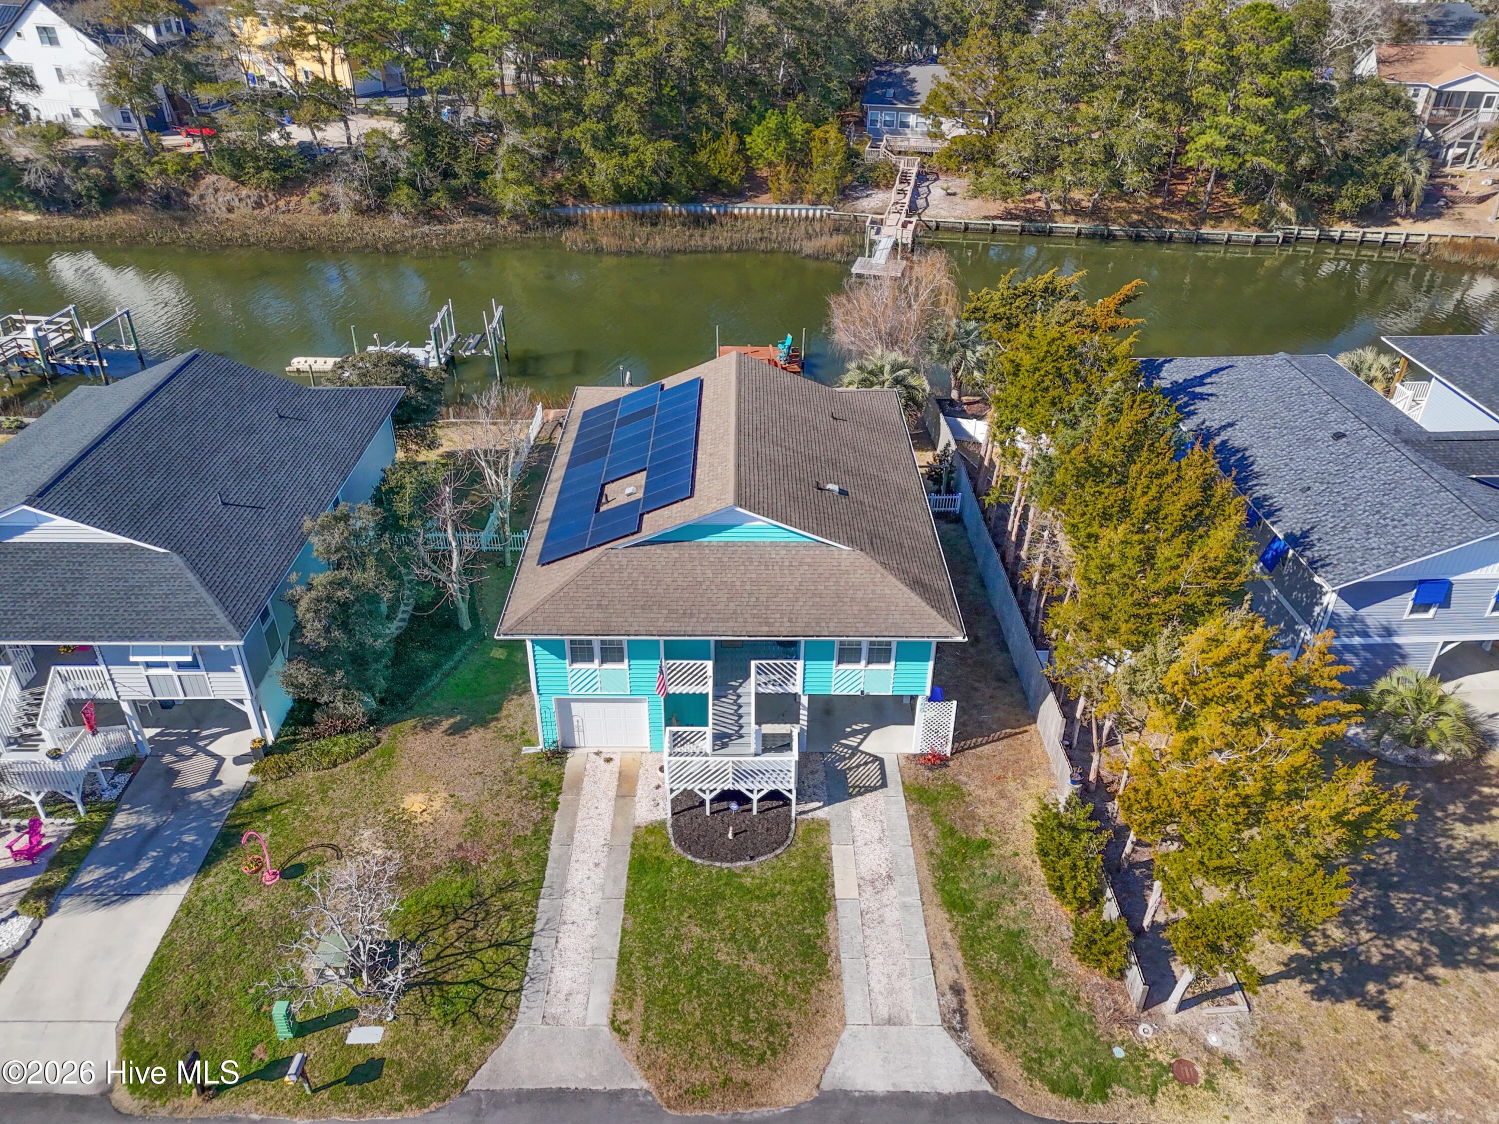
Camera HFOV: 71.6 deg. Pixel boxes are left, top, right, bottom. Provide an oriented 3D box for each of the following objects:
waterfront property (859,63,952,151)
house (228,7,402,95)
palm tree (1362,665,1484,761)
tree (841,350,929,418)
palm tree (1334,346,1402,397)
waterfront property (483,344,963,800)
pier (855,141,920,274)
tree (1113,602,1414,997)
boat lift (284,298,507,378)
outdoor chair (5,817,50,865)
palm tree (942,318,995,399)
[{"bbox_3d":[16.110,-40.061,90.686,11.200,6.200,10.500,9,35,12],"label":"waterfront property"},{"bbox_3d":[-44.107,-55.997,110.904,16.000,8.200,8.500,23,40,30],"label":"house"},{"bbox_3d":[21.369,4.863,32.936,3.200,2.600,3.200,0,34,0],"label":"palm tree"},{"bbox_3d":[6.631,-8.234,50.919,4.100,4.400,4.100,0,34,0],"label":"tree"},{"bbox_3d":[31.086,-8.796,52.470,3.640,4.950,3.640,0,34,0],"label":"palm tree"},{"bbox_3d":[-0.532,-1.024,37.708,13.940,8.090,19.740,0,34,0],"label":"waterfront property"},{"bbox_3d":[11.747,-28.910,84.327,4.440,5.660,19.190,9,35,12],"label":"pier"},{"bbox_3d":[12.212,7.099,25.156,6.160,8.890,6.360,0,34,0],"label":"tree"},{"bbox_3d":[-21.276,-13.409,62.424,13.030,3.840,4.240,0,34,0],"label":"boat lift"},{"bbox_3d":[-20.459,7.957,29.506,0.750,0.960,0.880,9,35,13],"label":"outdoor chair"},{"bbox_3d":[11.522,-10.673,54.648,2.800,4.500,2.800,0,34,0],"label":"palm tree"}]

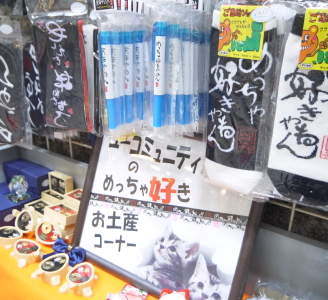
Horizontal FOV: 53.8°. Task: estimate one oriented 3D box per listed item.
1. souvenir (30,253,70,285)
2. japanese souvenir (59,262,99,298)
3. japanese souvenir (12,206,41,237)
[{"bbox_3d":[-0.187,0.206,0.558,0.053,0.025,0.057,13,25,32],"label":"souvenir"},{"bbox_3d":[-0.140,0.221,0.550,0.053,0.025,0.057,7,23,20],"label":"japanese souvenir"},{"bbox_3d":[-0.284,0.147,0.676,0.057,0.053,0.025,52,9,22],"label":"japanese souvenir"}]

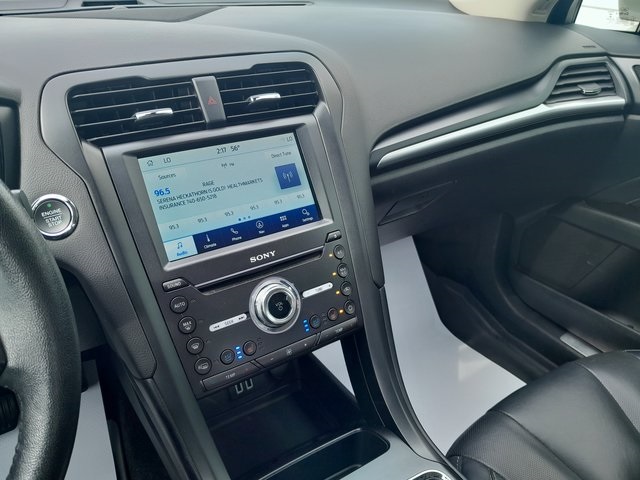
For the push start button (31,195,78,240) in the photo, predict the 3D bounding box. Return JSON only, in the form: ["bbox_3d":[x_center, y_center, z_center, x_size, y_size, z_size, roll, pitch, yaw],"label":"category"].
[{"bbox_3d":[-0.240,-0.020,0.452,0.042,0.042,0.016,-4,-8,-6],"label":"push start button"}]

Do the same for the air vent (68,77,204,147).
[{"bbox_3d":[-0.181,-0.123,0.502,0.121,0.057,0.032,-17,-2,-29],"label":"air vent"}]

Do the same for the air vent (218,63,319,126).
[{"bbox_3d":[-0.063,-0.163,0.571,0.118,0.057,0.032,-17,-2,-29],"label":"air vent"}]

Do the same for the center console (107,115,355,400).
[{"bbox_3d":[-0.066,0.003,0.514,0.234,0.247,0.040,-17,-2,-29],"label":"center console"}]

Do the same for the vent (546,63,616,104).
[{"bbox_3d":[0.404,-0.246,0.792,0.152,0.060,0.033,-12,-1,-22],"label":"vent"}]

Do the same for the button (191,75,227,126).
[{"bbox_3d":[-0.117,-0.143,0.526,0.025,0.052,0.016,-17,-2,-29],"label":"button"}]

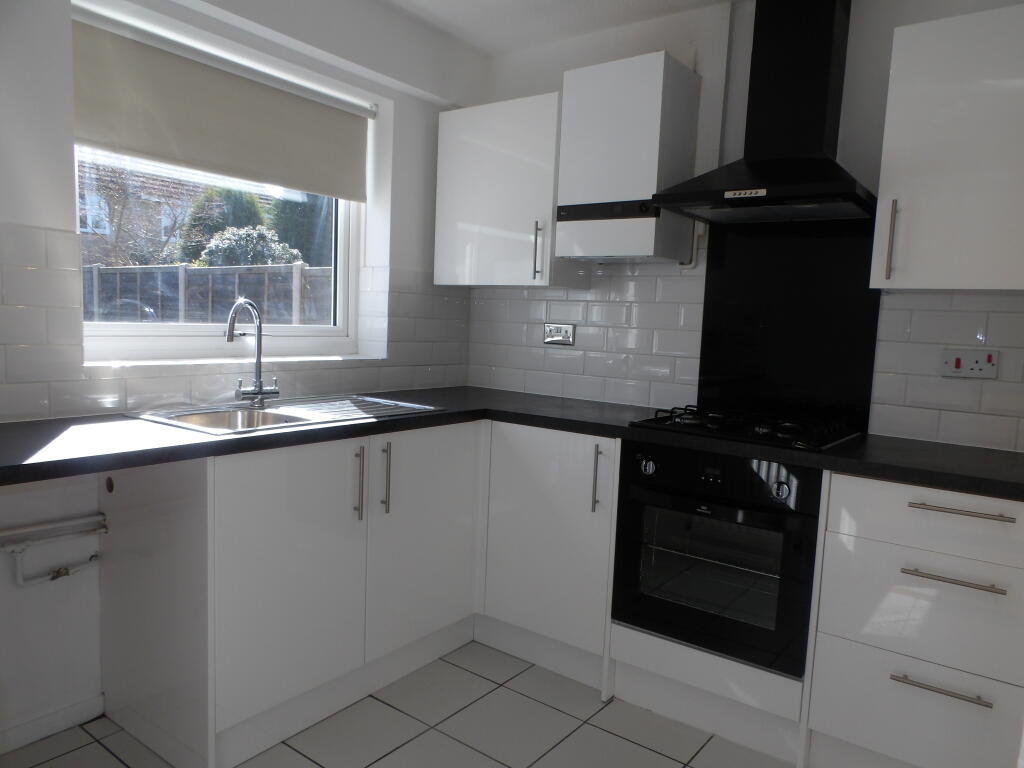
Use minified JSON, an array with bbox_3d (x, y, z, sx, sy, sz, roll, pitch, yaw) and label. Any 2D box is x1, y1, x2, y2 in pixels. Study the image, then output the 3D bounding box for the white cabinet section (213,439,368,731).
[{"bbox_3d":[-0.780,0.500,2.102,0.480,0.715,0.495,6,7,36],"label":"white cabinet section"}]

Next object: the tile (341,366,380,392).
[{"bbox_3d":[-0.603,-0.012,2.837,0.009,0.100,0.200,6,7,36],"label":"tile"}]

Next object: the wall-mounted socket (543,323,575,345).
[{"bbox_3d":[0.198,-0.213,3.049,0.148,0.086,0.014,6,6,37],"label":"wall-mounted socket"}]

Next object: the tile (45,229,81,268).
[{"bbox_3d":[-1.215,-0.363,1.924,0.010,0.100,0.080,6,7,36],"label":"tile"}]

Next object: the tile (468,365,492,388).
[{"bbox_3d":[-0.152,-0.036,3.301,0.132,0.101,0.010,6,7,36],"label":"tile"}]

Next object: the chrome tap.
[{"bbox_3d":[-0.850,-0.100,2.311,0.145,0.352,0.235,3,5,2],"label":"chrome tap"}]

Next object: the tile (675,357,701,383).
[{"bbox_3d":[0.673,-0.046,2.713,0.099,0.101,0.009,6,7,36],"label":"tile"}]

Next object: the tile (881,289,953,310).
[{"bbox_3d":[1.276,-0.270,2.251,0.200,0.070,0.009,6,7,36],"label":"tile"}]

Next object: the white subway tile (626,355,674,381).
[{"bbox_3d":[0.556,-0.061,2.811,0.200,0.100,0.009,6,7,36],"label":"white subway tile"}]

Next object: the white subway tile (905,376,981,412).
[{"bbox_3d":[1.331,0.029,2.198,0.200,0.100,0.010,6,7,36],"label":"white subway tile"}]

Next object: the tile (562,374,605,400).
[{"bbox_3d":[0.307,0.015,2.999,0.200,0.100,0.009,6,7,36],"label":"tile"}]

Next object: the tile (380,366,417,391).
[{"bbox_3d":[-0.485,-0.021,2.978,0.010,0.100,0.199,6,7,36],"label":"tile"}]

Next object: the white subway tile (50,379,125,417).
[{"bbox_3d":[-1.202,0.041,2.014,0.010,0.101,0.200,6,7,36],"label":"white subway tile"}]

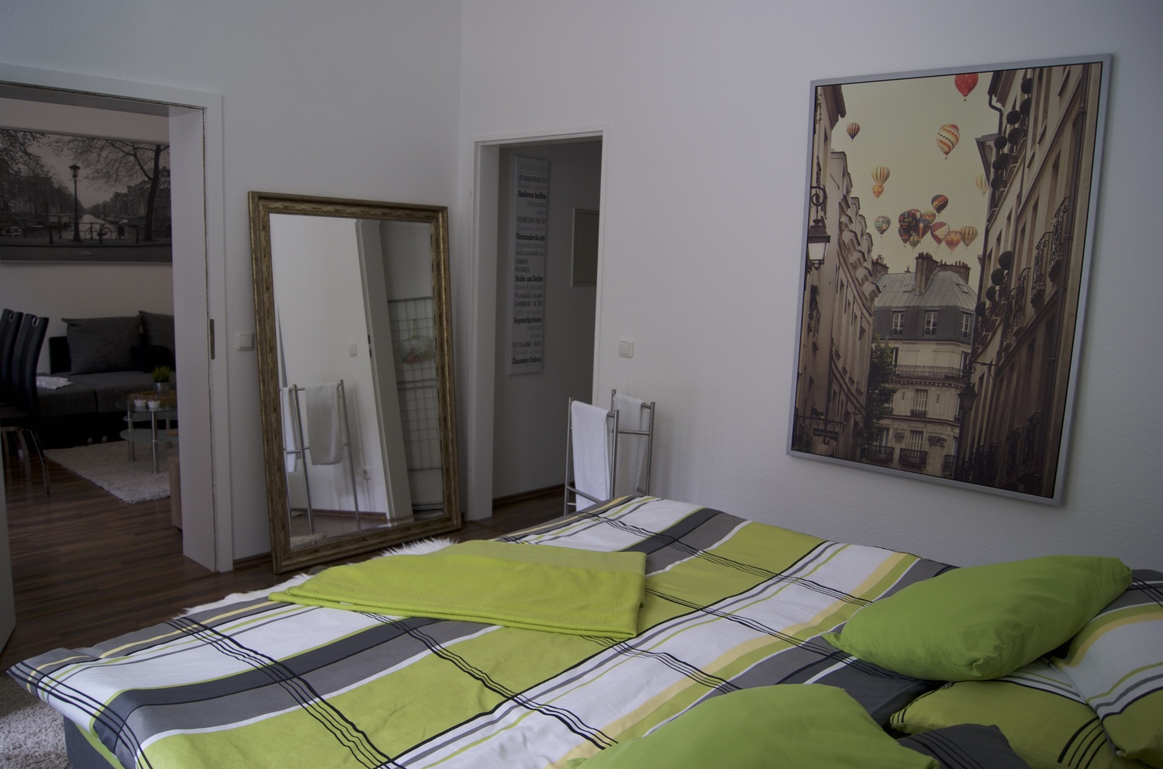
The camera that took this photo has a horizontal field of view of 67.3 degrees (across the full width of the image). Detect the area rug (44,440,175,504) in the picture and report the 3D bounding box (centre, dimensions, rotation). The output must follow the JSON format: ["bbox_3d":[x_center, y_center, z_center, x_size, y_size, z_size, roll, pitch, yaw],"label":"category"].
[{"bbox_3d":[-2.447,0.469,6.017,1.650,0.030,1.800,10,11,44],"label":"area rug"}]

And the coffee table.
[{"bbox_3d":[-2.763,0.278,5.758,0.580,0.420,1.000,-1,9,-19],"label":"coffee table"}]

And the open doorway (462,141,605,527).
[{"bbox_3d":[-0.211,-0.206,4.378,0.835,1.990,0.160,8,10,38],"label":"open doorway"}]

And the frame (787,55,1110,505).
[{"bbox_3d":[1.228,-0.366,3.083,0.985,1.410,0.030,8,10,38],"label":"frame"}]

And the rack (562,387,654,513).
[{"bbox_3d":[0.111,0.488,3.563,0.315,0.870,0.440,-3,9,-30],"label":"rack"}]

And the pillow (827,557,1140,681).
[{"bbox_3d":[0.932,0.516,2.075,0.580,0.170,0.410,-13,1,-31],"label":"pillow"}]

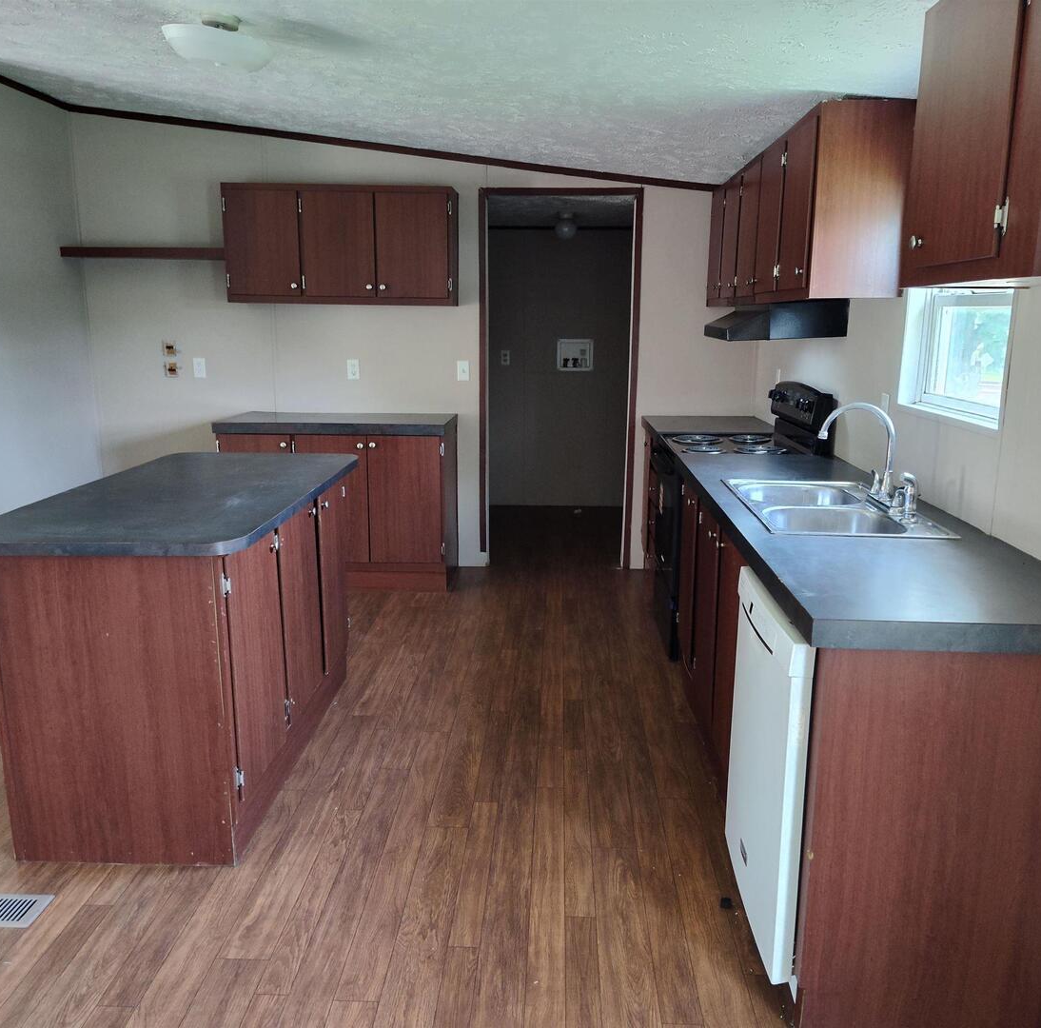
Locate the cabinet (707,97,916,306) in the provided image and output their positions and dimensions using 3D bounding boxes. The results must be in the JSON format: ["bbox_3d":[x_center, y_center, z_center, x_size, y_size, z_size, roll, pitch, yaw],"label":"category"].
[{"bbox_3d":[1.172,-1.244,4.013,0.305,0.618,2.070,1,12,3],"label":"cabinet"}]

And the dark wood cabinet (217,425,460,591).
[{"bbox_3d":[-1.000,-0.058,5.176,1.242,0.870,0.491,1,12,3],"label":"dark wood cabinet"}]

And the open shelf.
[{"bbox_3d":[-2.043,-1.448,5.081,0.945,0.047,0.222,1,12,3],"label":"open shelf"}]

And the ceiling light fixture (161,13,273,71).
[{"bbox_3d":[-0.997,-1.552,3.013,0.350,0.148,0.350,7,12,1],"label":"ceiling light fixture"}]

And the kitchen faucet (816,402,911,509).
[{"bbox_3d":[1.048,-0.189,2.808,0.230,0.297,0.220,1,12,3],"label":"kitchen faucet"}]

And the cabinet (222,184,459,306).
[{"bbox_3d":[-0.961,-1.455,4.988,1.224,0.606,0.301,1,12,3],"label":"cabinet"}]

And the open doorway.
[{"bbox_3d":[0.215,-0.737,5.274,0.900,2.167,0.130,1,12,3],"label":"open doorway"}]

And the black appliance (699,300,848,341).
[{"bbox_3d":[1.083,-0.847,3.975,0.470,0.160,0.720,1,12,3],"label":"black appliance"}]

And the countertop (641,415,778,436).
[{"bbox_3d":[1.009,-0.454,4.841,0.642,0.046,0.822,1,12,3],"label":"countertop"}]

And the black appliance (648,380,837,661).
[{"bbox_3d":[0.981,-0.004,4.216,0.675,1.180,0.755,1,12,3],"label":"black appliance"}]

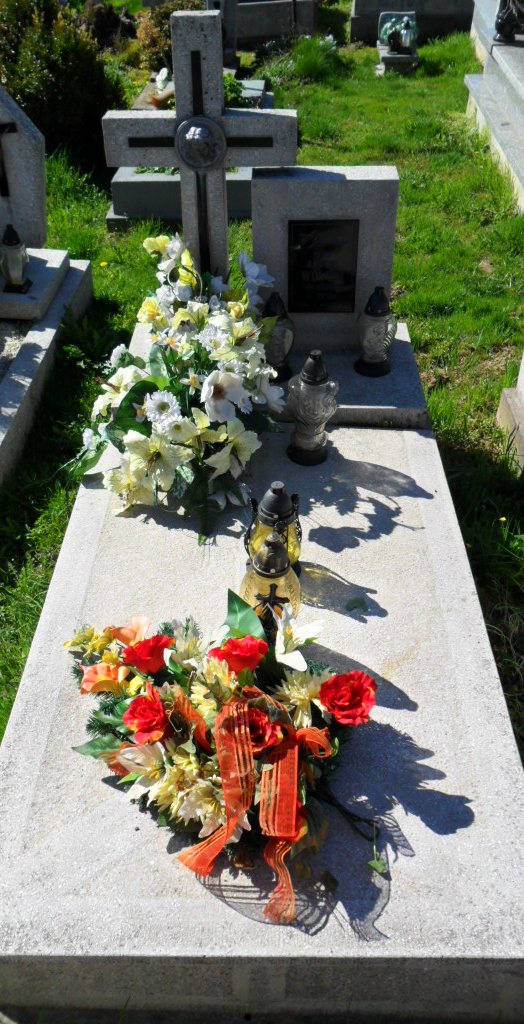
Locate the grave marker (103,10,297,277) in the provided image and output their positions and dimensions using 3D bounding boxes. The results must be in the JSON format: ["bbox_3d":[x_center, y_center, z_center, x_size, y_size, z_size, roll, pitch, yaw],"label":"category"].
[{"bbox_3d":[-0.165,-0.905,2.285,0.518,0.892,0.073,0,40,1],"label":"grave marker"}]

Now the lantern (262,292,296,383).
[{"bbox_3d":[0.040,-0.509,2.310,0.112,0.251,0.110,0,40,1],"label":"lantern"}]

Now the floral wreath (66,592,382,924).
[{"bbox_3d":[-0.100,0.387,1.367,0.594,0.228,0.522,0,40,1],"label":"floral wreath"}]

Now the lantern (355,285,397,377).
[{"bbox_3d":[0.334,-0.533,2.332,0.118,0.255,0.114,0,40,1],"label":"lantern"}]

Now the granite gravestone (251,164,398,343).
[{"bbox_3d":[0.180,-0.746,2.386,0.409,0.512,0.113,0,40,1],"label":"granite gravestone"}]

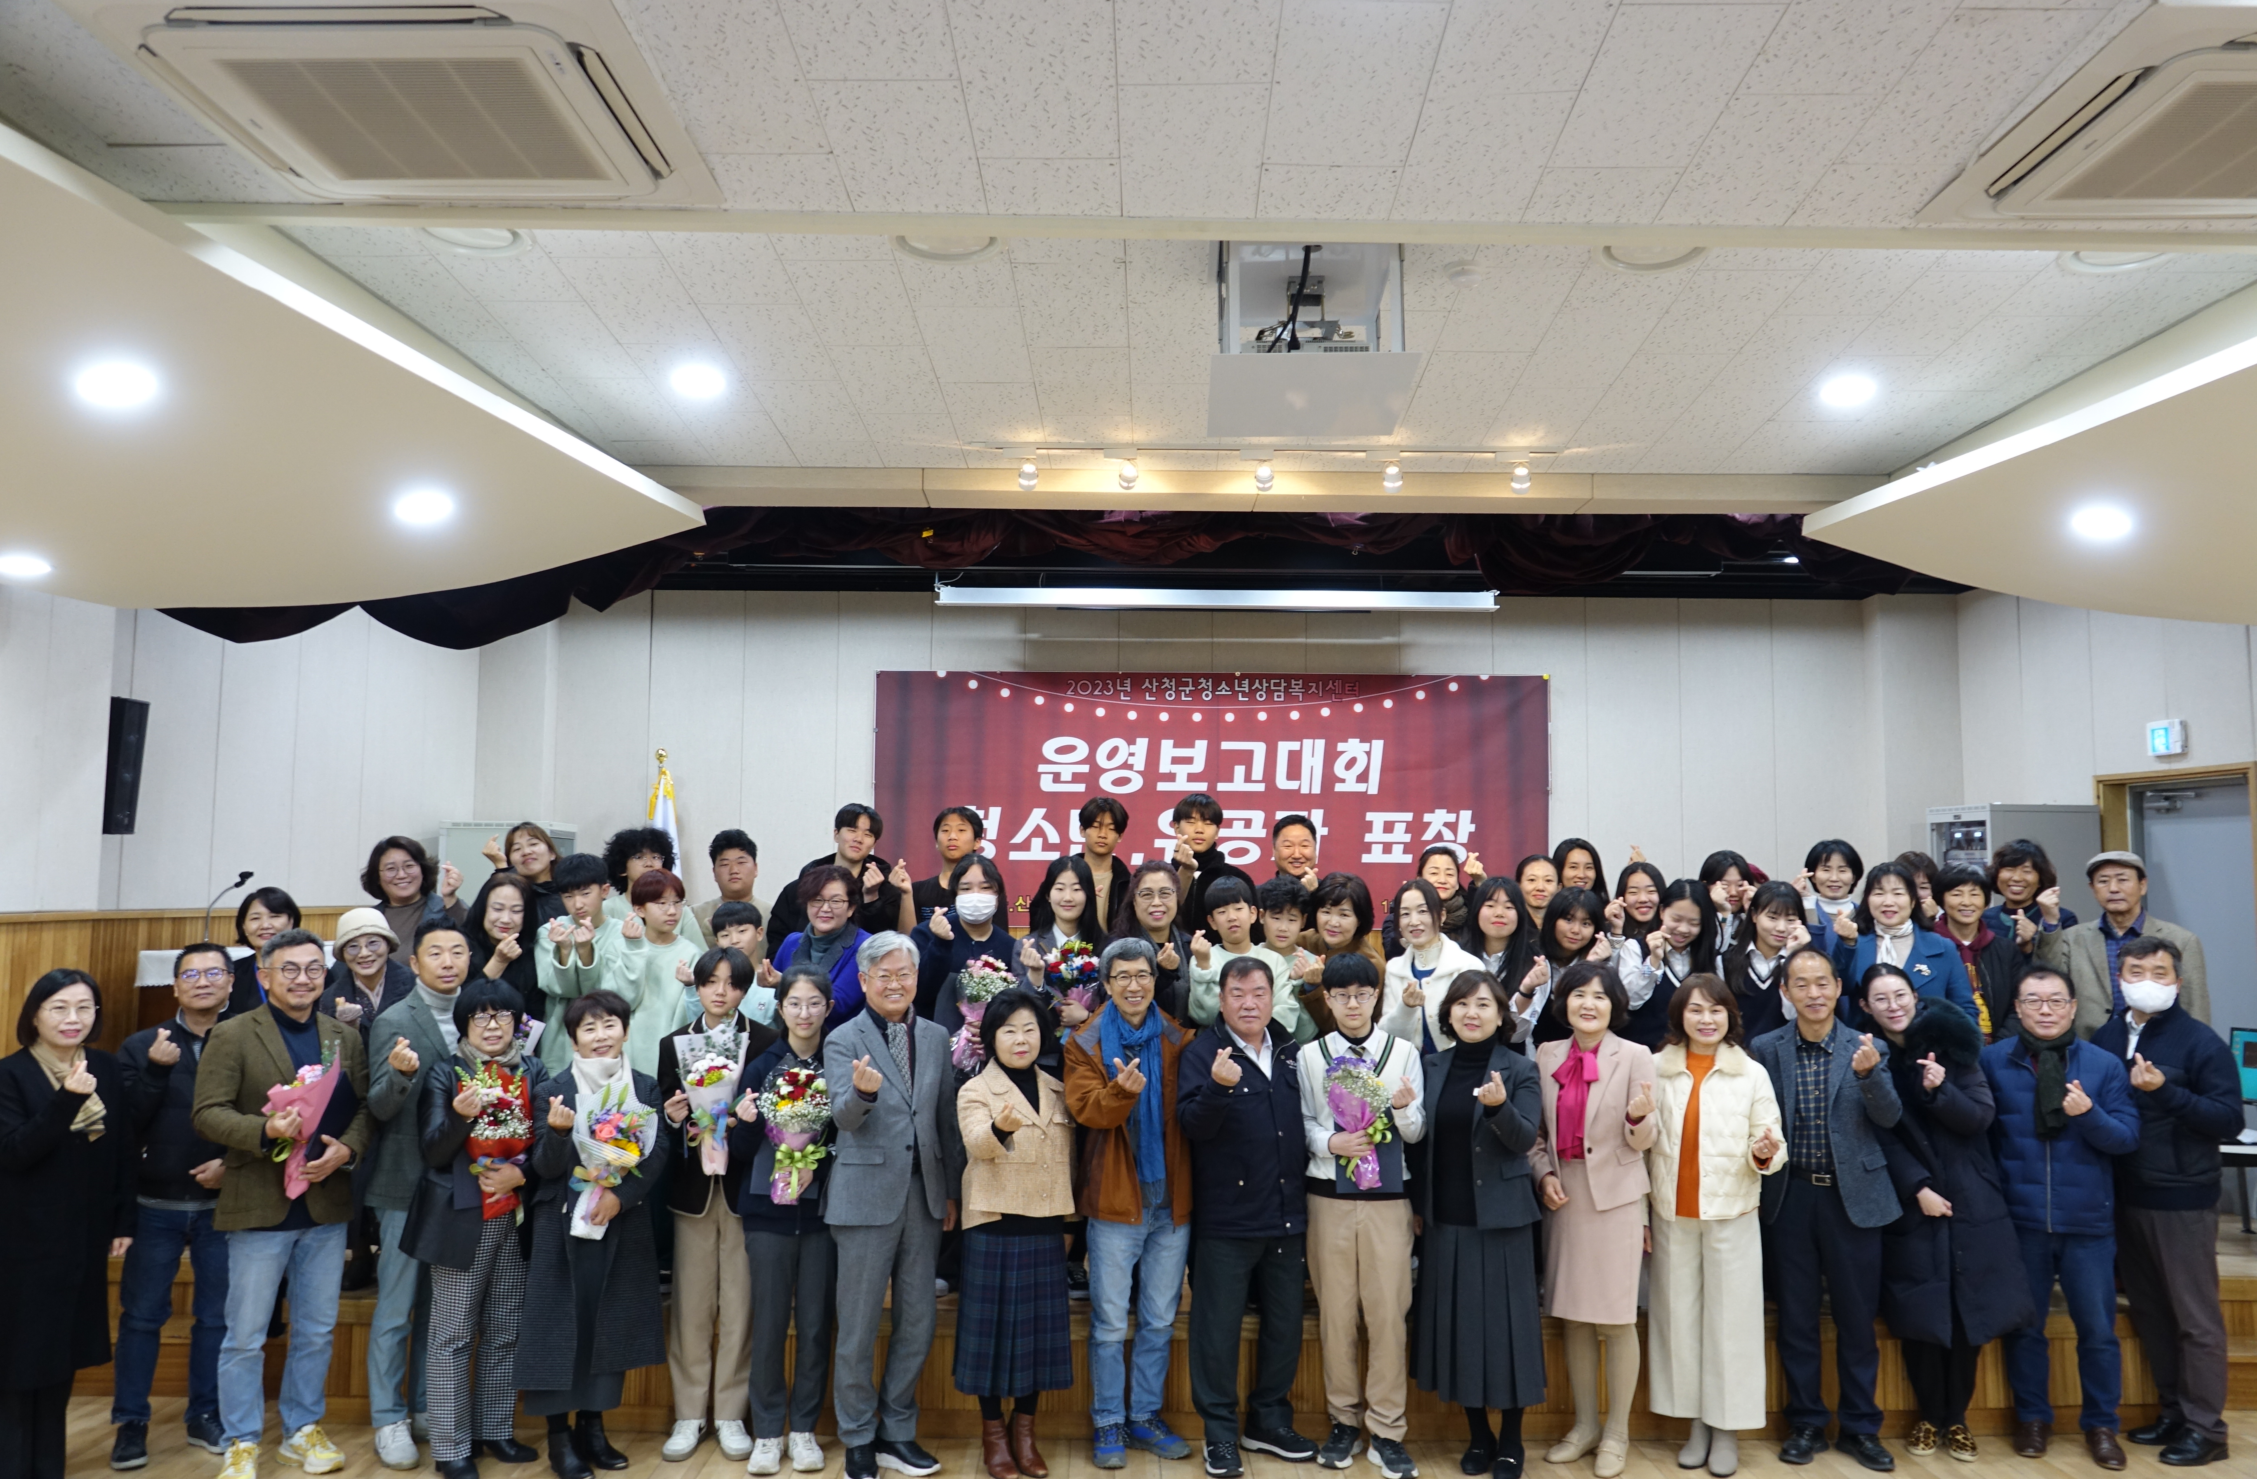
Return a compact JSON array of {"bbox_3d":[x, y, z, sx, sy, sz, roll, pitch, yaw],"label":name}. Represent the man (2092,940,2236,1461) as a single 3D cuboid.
[{"bbox_3d":[3.551,1.550,5.777,0.380,1.704,0.460,5,-7,-43],"label":"man"}]

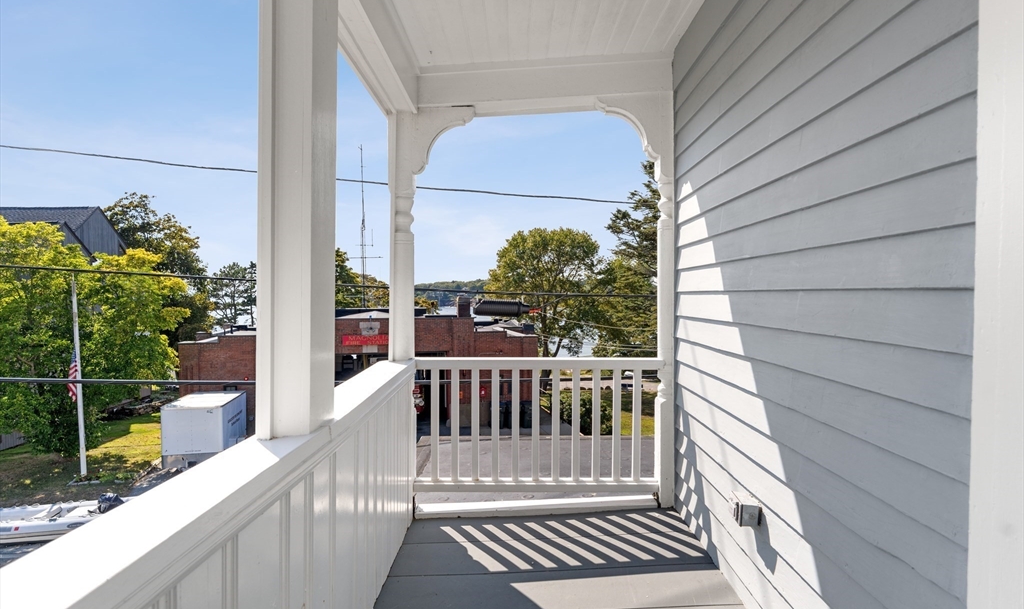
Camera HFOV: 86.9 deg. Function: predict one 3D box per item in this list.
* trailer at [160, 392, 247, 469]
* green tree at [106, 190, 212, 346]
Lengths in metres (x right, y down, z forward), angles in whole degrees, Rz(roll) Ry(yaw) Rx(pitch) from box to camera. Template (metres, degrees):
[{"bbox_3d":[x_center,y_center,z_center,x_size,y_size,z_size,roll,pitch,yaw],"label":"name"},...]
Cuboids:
[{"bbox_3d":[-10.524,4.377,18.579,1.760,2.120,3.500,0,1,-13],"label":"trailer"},{"bbox_3d":[-21.950,-0.570,33.000,7.800,12.300,7.800,0,1,-34],"label":"green tree"}]

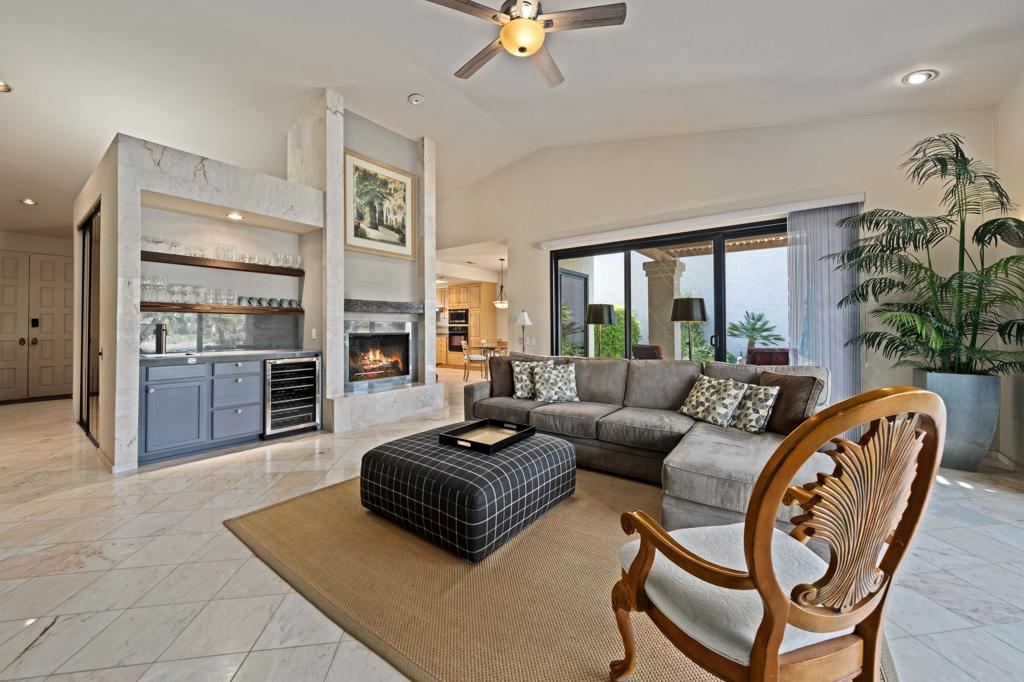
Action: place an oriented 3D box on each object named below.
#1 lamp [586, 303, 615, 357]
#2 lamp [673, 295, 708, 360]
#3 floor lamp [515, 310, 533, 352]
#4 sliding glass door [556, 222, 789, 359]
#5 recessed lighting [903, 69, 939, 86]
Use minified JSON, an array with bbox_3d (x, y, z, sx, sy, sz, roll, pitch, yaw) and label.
[{"bbox_3d":[1.075,0.321,4.470,0.360,1.552,0.360,-1,-1,33],"label":"lamp"},{"bbox_3d":[1.905,0.311,3.940,0.360,1.553,0.360,-1,-1,33],"label":"lamp"},{"bbox_3d":[0.172,0.331,5.440,0.280,1.562,0.280,-1,-1,33],"label":"floor lamp"},{"bbox_3d":[2.000,-0.127,4.793,3.300,2.450,0.150,-1,-1,32],"label":"sliding glass door"},{"bbox_3d":[3.470,-2.245,3.145,0.210,0.050,0.210,13,6,31],"label":"recessed lighting"}]

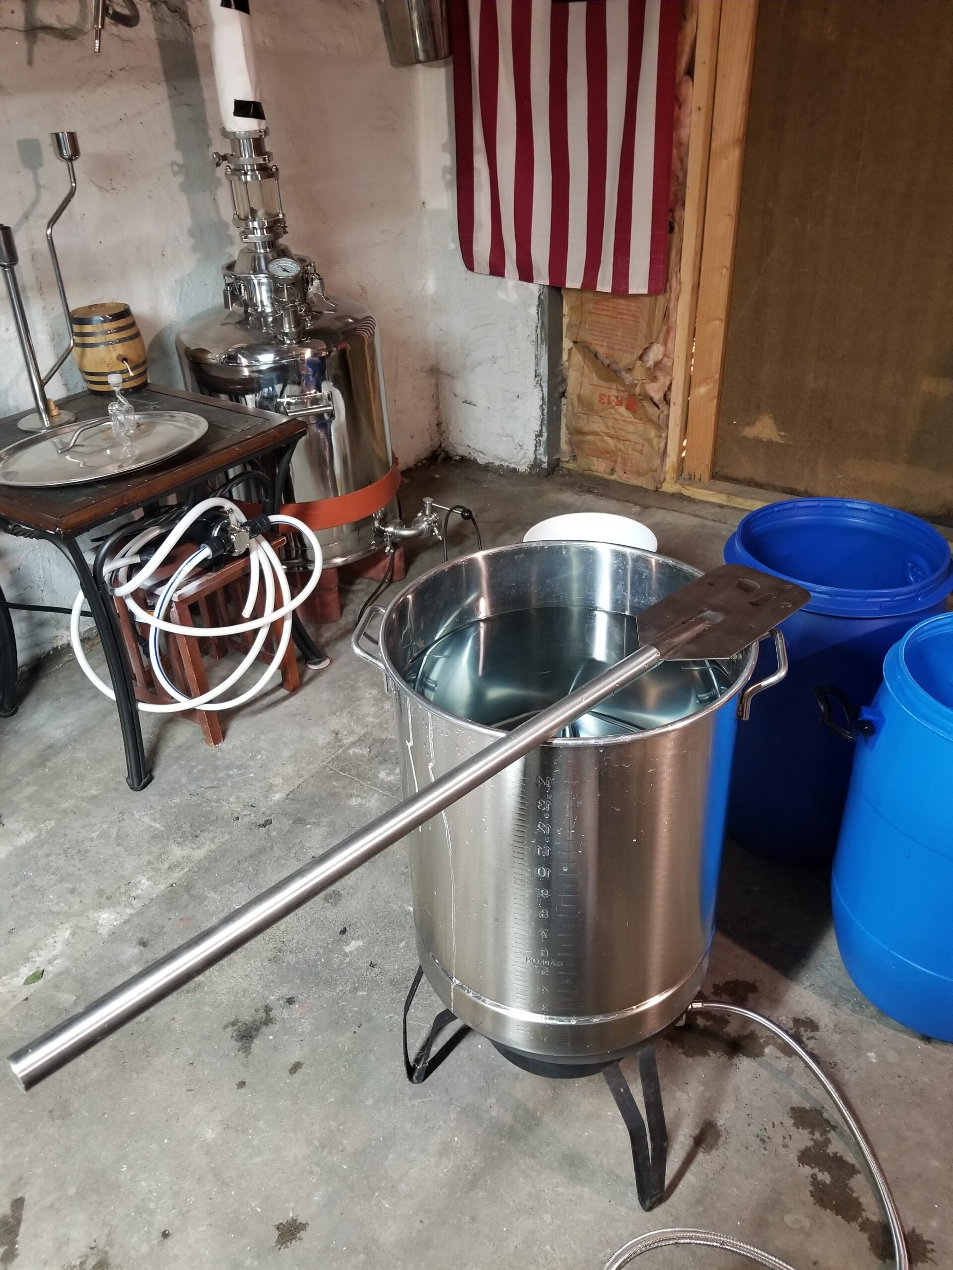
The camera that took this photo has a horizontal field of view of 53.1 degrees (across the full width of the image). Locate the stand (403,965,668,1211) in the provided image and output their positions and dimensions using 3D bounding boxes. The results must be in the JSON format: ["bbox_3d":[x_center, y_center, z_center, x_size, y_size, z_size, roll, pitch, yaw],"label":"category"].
[{"bbox_3d":[0.112,0.554,1.400,0.420,0.330,0.405,-2,33,1],"label":"stand"}]

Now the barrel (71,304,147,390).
[{"bbox_3d":[-0.891,-0.694,2.318,0.163,0.189,0.163,-3,33,0],"label":"barrel"}]

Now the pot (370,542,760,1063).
[{"bbox_3d":[0.109,0.196,1.197,0.450,0.491,0.418,-2,33,1],"label":"pot"}]

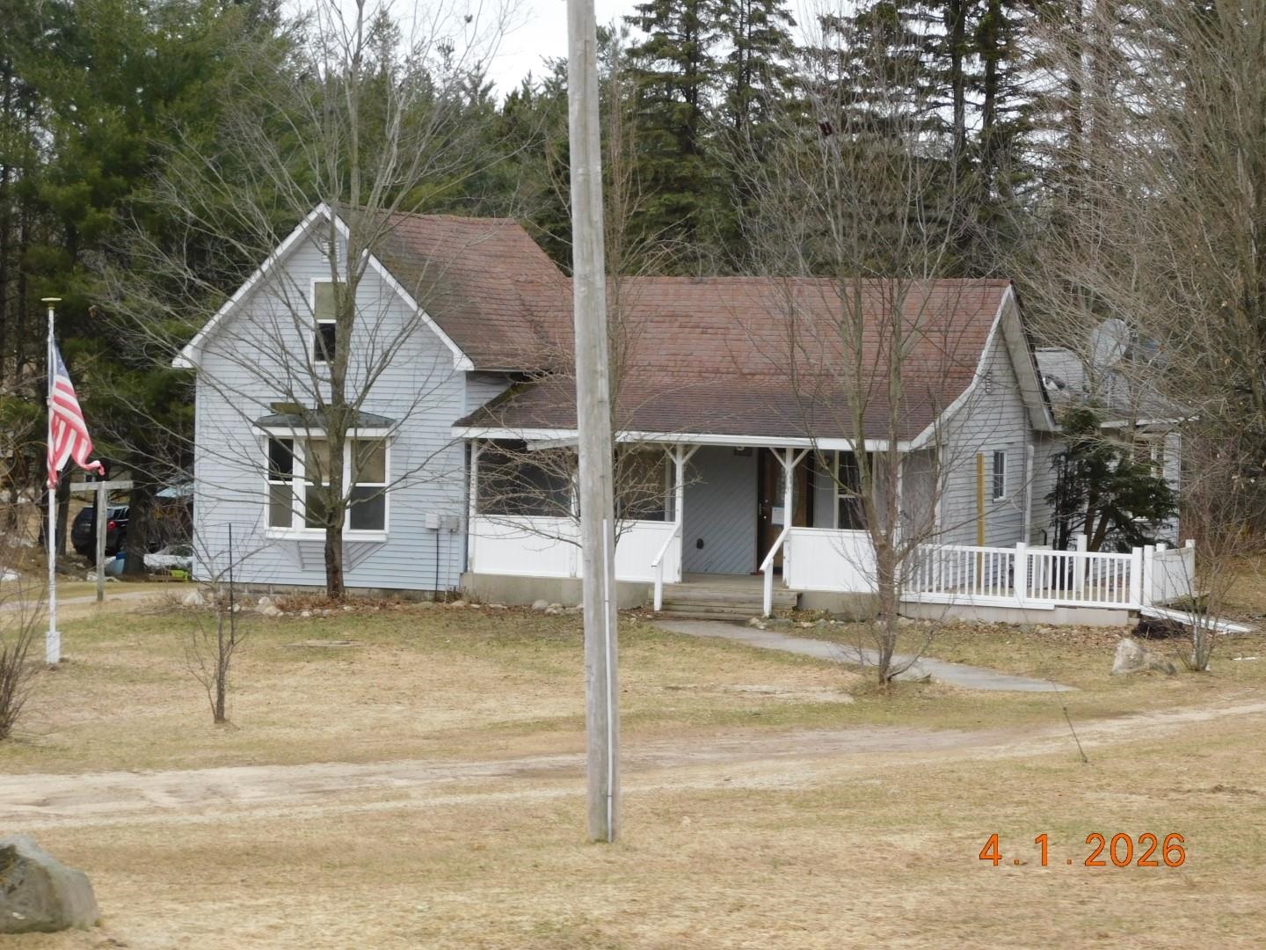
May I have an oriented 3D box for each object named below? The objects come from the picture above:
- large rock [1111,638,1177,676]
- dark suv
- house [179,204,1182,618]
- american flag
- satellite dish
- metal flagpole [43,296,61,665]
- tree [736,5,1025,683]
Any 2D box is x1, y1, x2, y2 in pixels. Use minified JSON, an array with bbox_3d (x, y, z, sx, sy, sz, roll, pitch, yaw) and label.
[{"bbox_3d":[6.783,2.414,48.025,0.840,0.470,0.600,1,2,0],"label":"large rock"},{"bbox_3d":[-14.486,1.669,107.198,1.850,1.720,4.600,3,3,36],"label":"dark suv"},{"bbox_3d":[1.387,-1.247,63.538,13.590,6.380,14.200,2,2,22],"label":"house"},{"bbox_3d":[-7.178,-0.752,46.674,0.720,1.780,0.250,1,2,0],"label":"american flag"},{"bbox_3d":[8.484,-2.317,64.500,0.400,1.000,0.800,3,3,41],"label":"satellite dish"},{"bbox_3d":[-7.442,0.060,46.579,0.220,4.720,0.220,1,2,0],"label":"metal flagpole"},{"bbox_3d":[3.166,-1.675,46.274,3.550,8.500,3.400,1,2,0],"label":"tree"}]

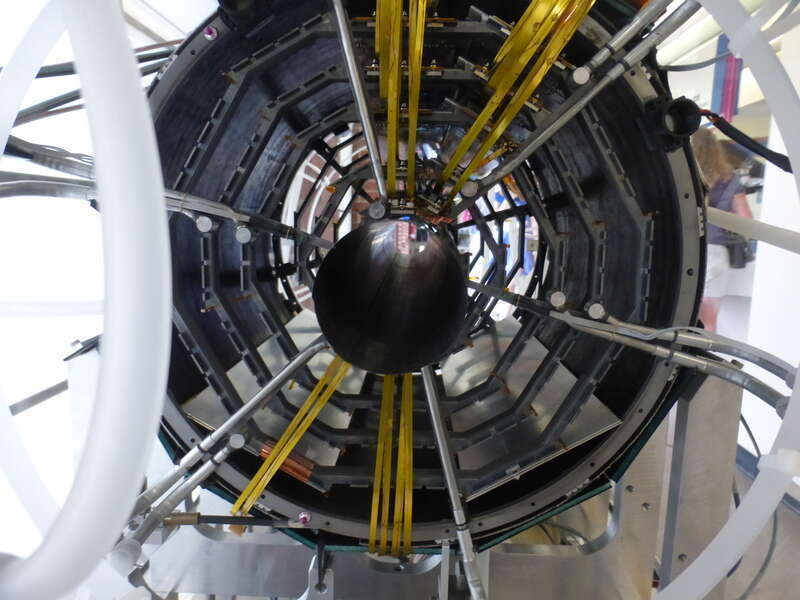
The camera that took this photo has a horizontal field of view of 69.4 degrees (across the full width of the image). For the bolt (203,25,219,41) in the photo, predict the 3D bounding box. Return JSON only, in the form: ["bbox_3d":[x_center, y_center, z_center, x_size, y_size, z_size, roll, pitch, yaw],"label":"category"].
[{"bbox_3d":[-0.252,-0.355,0.768,0.019,0.019,0.012,1,11,2],"label":"bolt"}]

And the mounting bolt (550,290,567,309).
[{"bbox_3d":[0.236,-0.002,0.867,0.023,0.023,0.014,1,11,2],"label":"mounting bolt"}]

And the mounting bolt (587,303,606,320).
[{"bbox_3d":[0.293,0.016,0.868,0.023,0.023,0.014,1,11,2],"label":"mounting bolt"}]

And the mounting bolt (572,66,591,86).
[{"bbox_3d":[0.252,-0.312,0.807,0.023,0.023,0.014,1,11,2],"label":"mounting bolt"}]

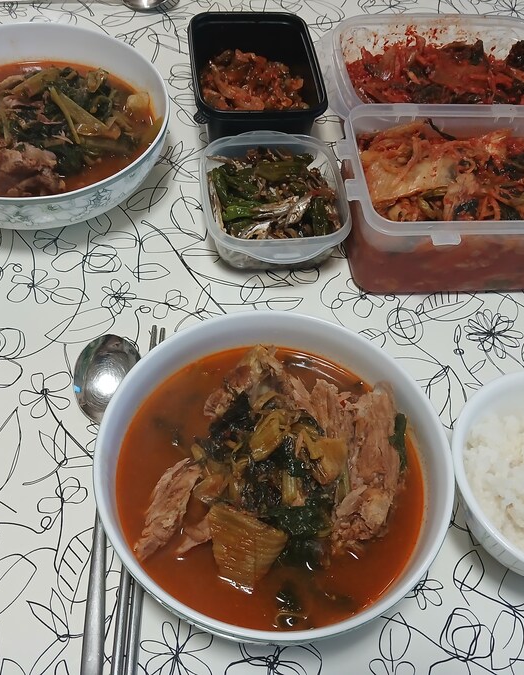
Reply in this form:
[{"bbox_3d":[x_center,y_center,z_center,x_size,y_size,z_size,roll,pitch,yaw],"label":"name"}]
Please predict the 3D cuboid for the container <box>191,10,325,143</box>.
[{"bbox_3d":[-0.008,-0.212,0.595,0.108,0.057,0.129,-3,56,-7],"label":"container"}]

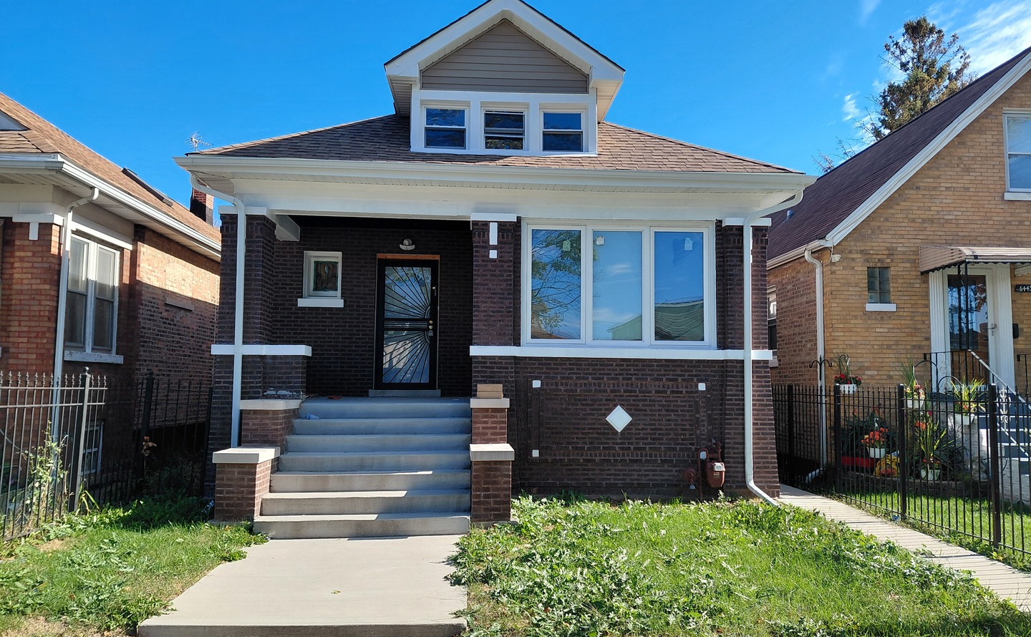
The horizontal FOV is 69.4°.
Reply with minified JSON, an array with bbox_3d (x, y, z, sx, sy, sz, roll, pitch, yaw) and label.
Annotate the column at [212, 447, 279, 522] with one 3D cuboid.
[{"bbox_3d":[-2.778,1.700,7.761,0.443,0.709,0.873,1,-4,-4],"label":"column"}]

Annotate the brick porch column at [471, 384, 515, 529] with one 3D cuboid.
[{"bbox_3d":[-0.281,1.492,8.462,0.441,1.257,1.917,1,-4,-4],"label":"brick porch column"}]

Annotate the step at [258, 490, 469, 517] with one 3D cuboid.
[{"bbox_3d":[-1.529,1.920,7.851,2.130,0.175,0.326,1,-4,-4],"label":"step"}]

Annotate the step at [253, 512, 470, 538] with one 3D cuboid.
[{"bbox_3d":[-1.509,2.070,7.518,2.130,0.168,0.322,1,-4,-4],"label":"step"}]

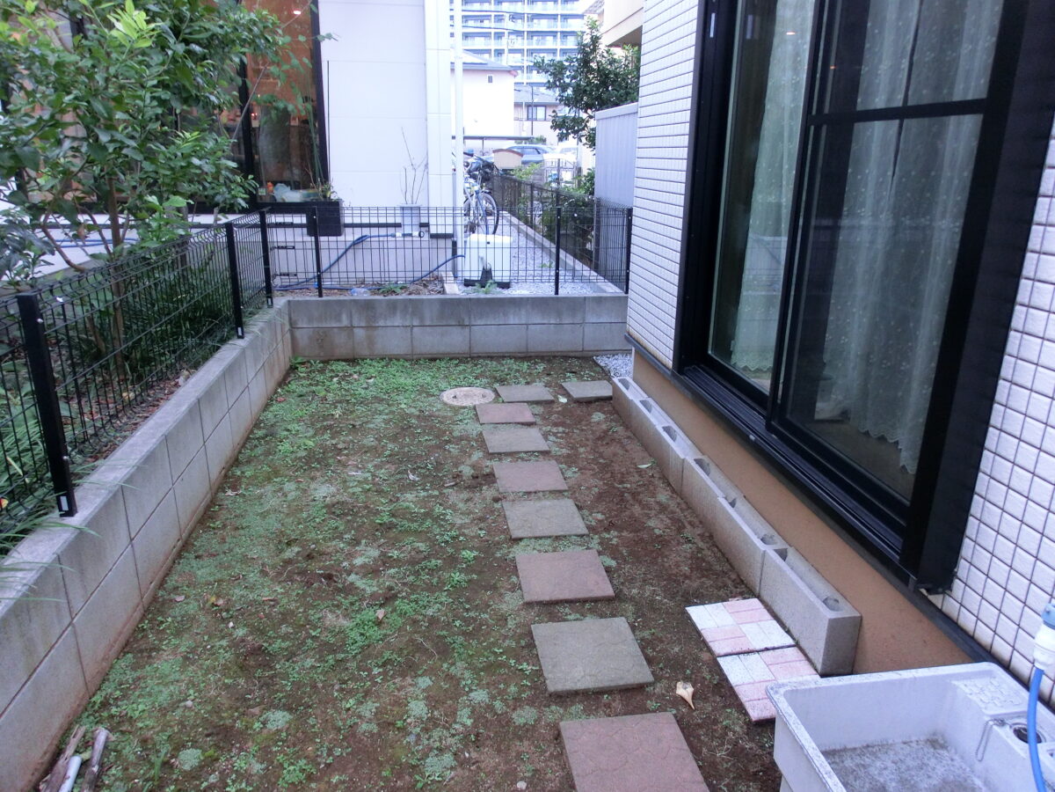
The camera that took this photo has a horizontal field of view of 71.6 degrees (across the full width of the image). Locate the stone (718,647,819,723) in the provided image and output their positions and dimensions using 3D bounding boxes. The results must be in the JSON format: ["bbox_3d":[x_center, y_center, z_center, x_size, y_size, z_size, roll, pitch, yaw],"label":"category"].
[{"bbox_3d":[0.710,0.826,2.085,0.253,0.030,0.251,-3,19,-9],"label":"stone"}]

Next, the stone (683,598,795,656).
[{"bbox_3d":[0.672,0.745,2.335,0.253,0.030,0.251,-3,19,-10],"label":"stone"}]

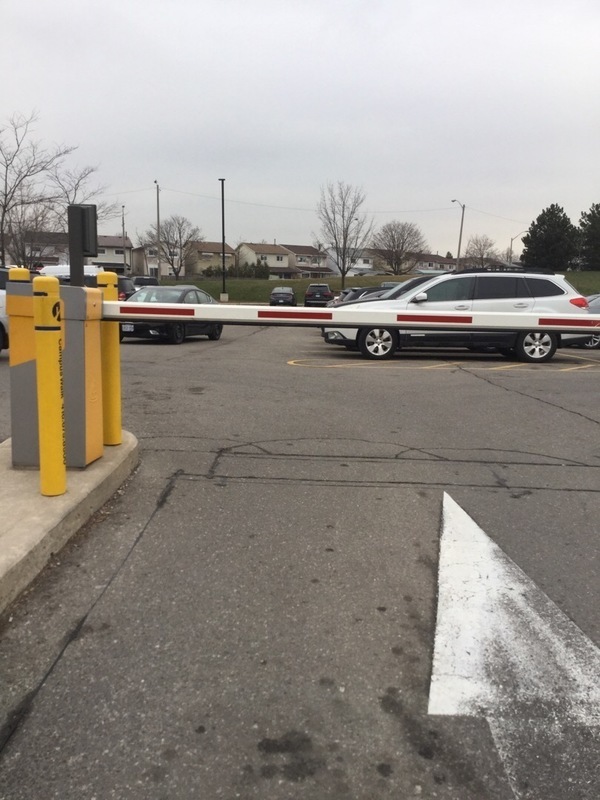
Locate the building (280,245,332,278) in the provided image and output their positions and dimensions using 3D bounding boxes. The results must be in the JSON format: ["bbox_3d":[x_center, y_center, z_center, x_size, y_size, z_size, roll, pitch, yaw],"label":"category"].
[{"bbox_3d":[0.000,-21.495,116.199,6.800,6.900,9.000,-6,9,-37],"label":"building"}]

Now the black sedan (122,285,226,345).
[{"bbox_3d":[-3.476,-2.298,19.101,1.850,1.470,4.840,3,9,13],"label":"black sedan"}]

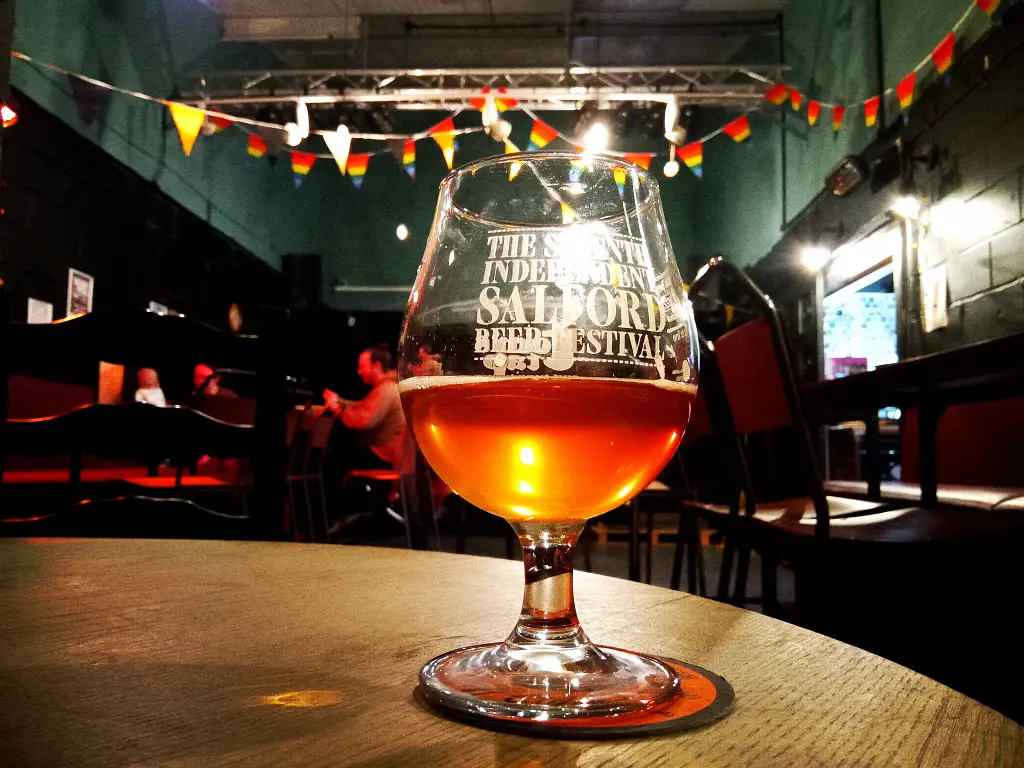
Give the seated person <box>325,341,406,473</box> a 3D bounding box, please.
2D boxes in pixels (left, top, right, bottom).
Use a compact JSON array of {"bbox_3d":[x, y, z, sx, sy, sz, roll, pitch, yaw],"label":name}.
[{"bbox_3d":[-0.892,0.404,5.081,0.610,1.270,0.500,-1,-5,6],"label":"seated person"}]

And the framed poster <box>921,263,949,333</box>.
[{"bbox_3d":[1.930,-0.395,3.778,0.020,0.300,0.230,0,-5,3],"label":"framed poster"}]

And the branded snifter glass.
[{"bbox_3d":[0.011,0.014,0.249,0.089,0.147,0.089,1,-5,-5],"label":"branded snifter glass"}]

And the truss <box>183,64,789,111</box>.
[{"bbox_3d":[-0.225,-2.120,5.941,4.370,0.270,0.290,0,-5,2],"label":"truss"}]

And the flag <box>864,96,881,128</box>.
[{"bbox_3d":[1.874,-1.377,4.296,0.015,0.215,0.180,0,-5,3],"label":"flag"}]

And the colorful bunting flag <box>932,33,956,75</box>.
[{"bbox_3d":[1.882,-1.384,3.594,0.015,0.205,0.180,0,-5,3],"label":"colorful bunting flag"}]

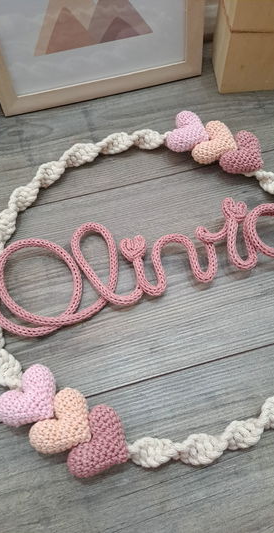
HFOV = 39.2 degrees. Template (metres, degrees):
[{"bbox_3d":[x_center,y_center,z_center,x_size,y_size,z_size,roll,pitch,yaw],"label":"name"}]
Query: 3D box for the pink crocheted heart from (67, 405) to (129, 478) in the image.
[{"bbox_3d":[-0.022,0.127,0.270,0.043,0.024,0.049,24,66,13],"label":"pink crocheted heart"}]

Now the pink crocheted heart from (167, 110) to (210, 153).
[{"bbox_3d":[0.057,-0.139,0.406,0.043,0.024,0.049,22,65,12],"label":"pink crocheted heart"}]

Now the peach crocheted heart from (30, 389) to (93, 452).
[{"bbox_3d":[-0.049,0.116,0.277,0.043,0.024,0.049,32,68,16],"label":"peach crocheted heart"}]

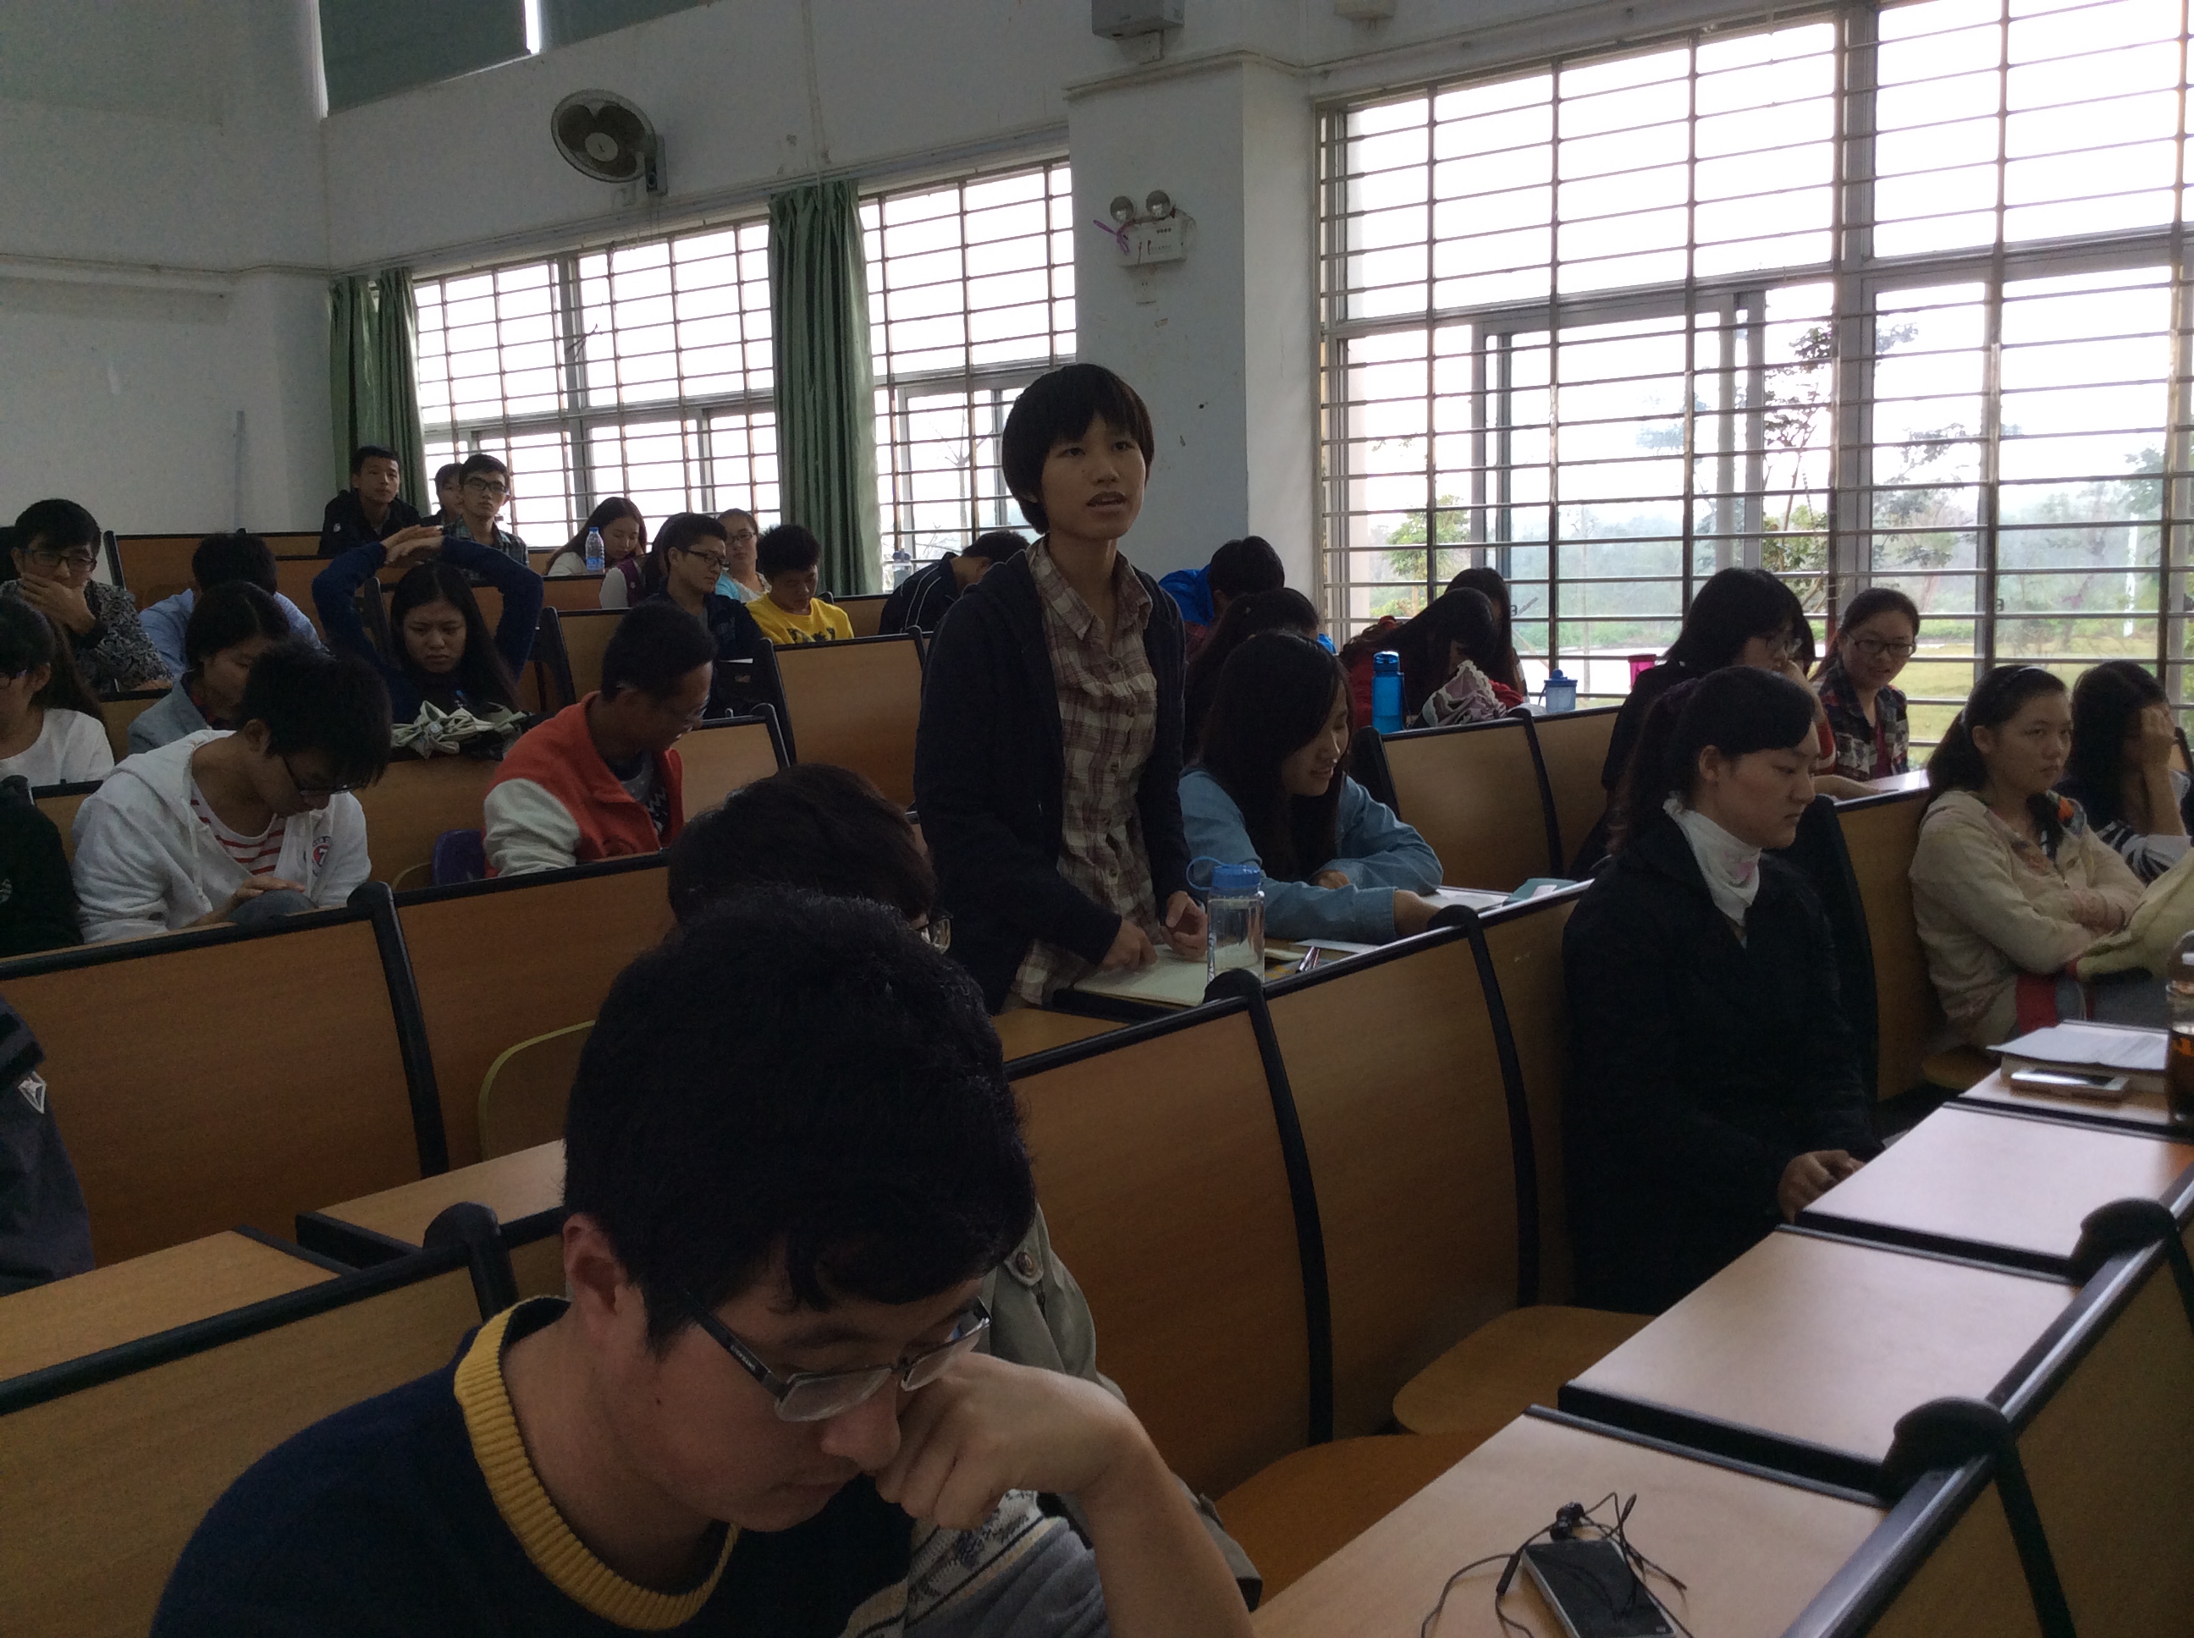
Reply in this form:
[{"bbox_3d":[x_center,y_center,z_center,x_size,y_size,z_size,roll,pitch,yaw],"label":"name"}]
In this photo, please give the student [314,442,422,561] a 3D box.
[{"bbox_3d":[-2.830,-0.886,8.496,0.750,1.246,0.480,4,9,39],"label":"student"}]

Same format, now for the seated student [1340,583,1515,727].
[{"bbox_3d":[0.936,-0.080,5.694,0.820,1.111,0.480,4,9,39],"label":"seated student"}]

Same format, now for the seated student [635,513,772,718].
[{"bbox_3d":[-1.063,-0.332,6.314,0.780,1.177,0.480,4,9,39],"label":"seated student"}]

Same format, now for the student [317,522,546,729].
[{"bbox_3d":[-1.296,-0.015,4.476,0.520,1.213,0.750,-7,9,-39],"label":"student"}]

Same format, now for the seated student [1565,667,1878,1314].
[{"bbox_3d":[0.987,0.422,2.752,0.720,1.232,0.460,4,9,39],"label":"seated student"}]

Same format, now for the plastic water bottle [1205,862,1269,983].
[{"bbox_3d":[0.168,0.138,2.503,0.070,0.174,0.070,-2,7,0],"label":"plastic water bottle"}]

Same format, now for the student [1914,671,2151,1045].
[{"bbox_3d":[1.822,0.307,3.756,0.720,1.164,0.470,5,10,43],"label":"student"}]

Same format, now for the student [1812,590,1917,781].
[{"bbox_3d":[2.191,-0.042,5.664,0.460,1.168,0.680,-6,8,-31],"label":"student"}]

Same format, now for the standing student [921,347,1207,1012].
[{"bbox_3d":[-0.032,0.174,2.818,0.380,1.569,0.450,5,10,41],"label":"standing student"}]

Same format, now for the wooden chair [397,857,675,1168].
[{"bbox_3d":[-0.570,0.528,2.753,0.420,0.913,0.520,4,9,39],"label":"wooden chair"}]

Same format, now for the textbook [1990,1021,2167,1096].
[{"bbox_3d":[1.212,0.285,2.492,0.190,0.030,0.240,4,9,39],"label":"textbook"}]

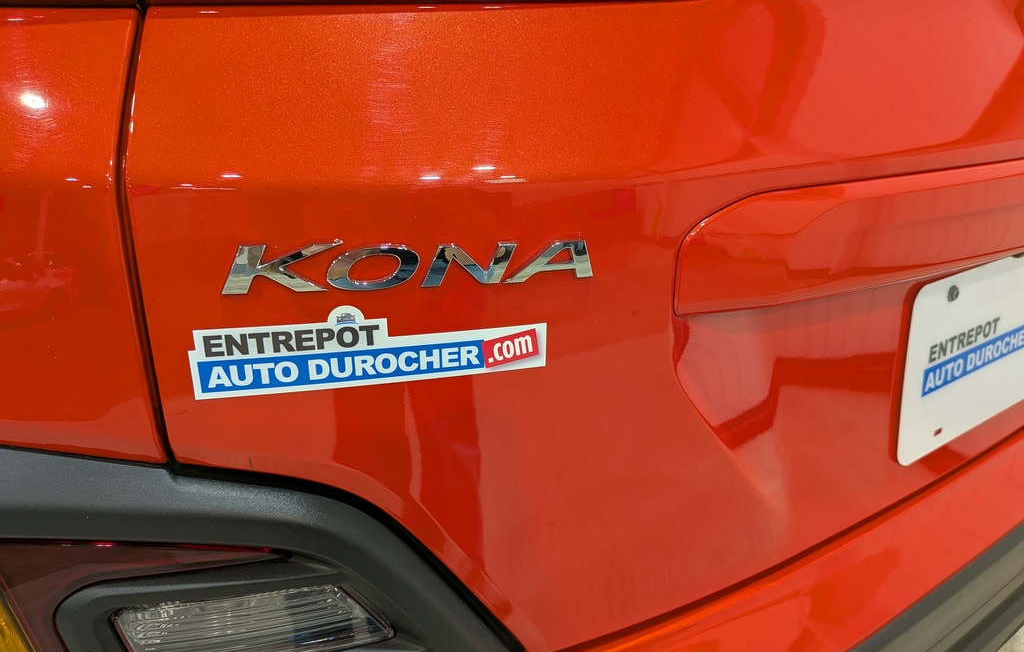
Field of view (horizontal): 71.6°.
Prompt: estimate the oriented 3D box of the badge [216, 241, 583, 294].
[{"bbox_3d":[-0.047,-0.031,0.349,0.184,0.024,0.009,-4,25,-12],"label":"badge"}]

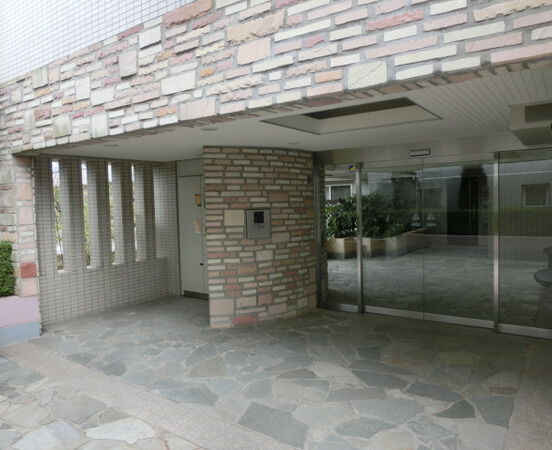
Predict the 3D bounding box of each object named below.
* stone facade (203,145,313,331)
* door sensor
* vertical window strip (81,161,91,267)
[{"bbox_3d":[-0.130,0.120,5.526,0.680,2.225,1.580,1,4,35],"label":"stone facade"},{"bbox_3d":[1.746,-0.883,5.055,0.245,0.070,0.055,1,4,35],"label":"door sensor"},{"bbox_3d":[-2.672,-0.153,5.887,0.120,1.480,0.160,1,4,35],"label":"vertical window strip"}]

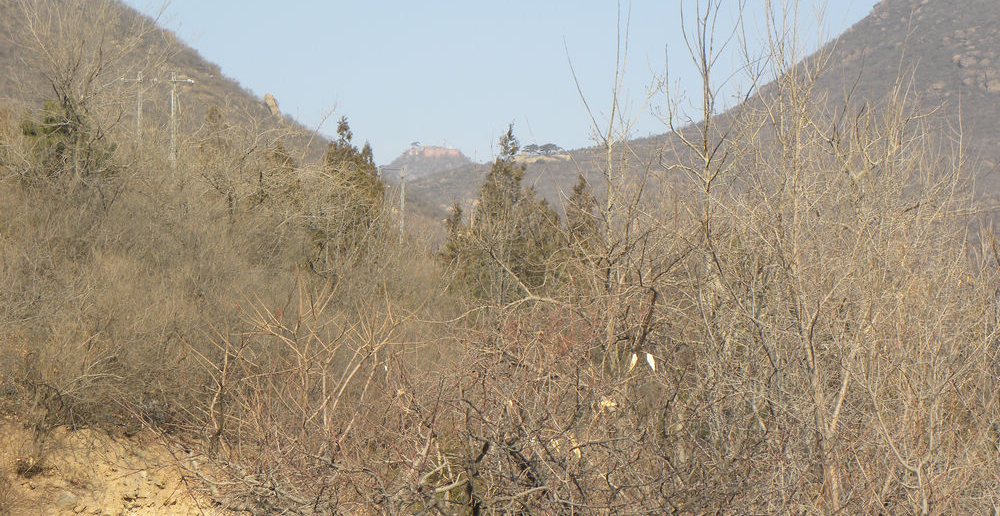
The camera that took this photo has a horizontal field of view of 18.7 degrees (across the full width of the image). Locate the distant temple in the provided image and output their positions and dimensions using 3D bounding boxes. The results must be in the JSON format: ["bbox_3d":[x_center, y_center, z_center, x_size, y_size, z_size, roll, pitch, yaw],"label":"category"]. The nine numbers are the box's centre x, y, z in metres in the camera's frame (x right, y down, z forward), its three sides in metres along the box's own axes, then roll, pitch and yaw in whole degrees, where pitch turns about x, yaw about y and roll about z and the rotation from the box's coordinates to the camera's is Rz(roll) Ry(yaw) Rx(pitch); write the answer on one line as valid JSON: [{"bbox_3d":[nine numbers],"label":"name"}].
[{"bbox_3d":[-47.506,-76.880,2200.000,40.616,9.429,17.000,1,-3,0],"label":"distant temple"}]

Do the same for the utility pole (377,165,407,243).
[{"bbox_3d":[-8.942,-3.791,250.000,2.473,7.665,0.400,1,-3,0],"label":"utility pole"}]

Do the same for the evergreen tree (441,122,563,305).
[{"bbox_3d":[0.104,-1.261,90.000,3.620,5.459,3.400,1,-3,0],"label":"evergreen tree"}]

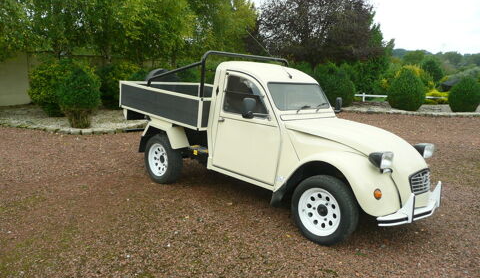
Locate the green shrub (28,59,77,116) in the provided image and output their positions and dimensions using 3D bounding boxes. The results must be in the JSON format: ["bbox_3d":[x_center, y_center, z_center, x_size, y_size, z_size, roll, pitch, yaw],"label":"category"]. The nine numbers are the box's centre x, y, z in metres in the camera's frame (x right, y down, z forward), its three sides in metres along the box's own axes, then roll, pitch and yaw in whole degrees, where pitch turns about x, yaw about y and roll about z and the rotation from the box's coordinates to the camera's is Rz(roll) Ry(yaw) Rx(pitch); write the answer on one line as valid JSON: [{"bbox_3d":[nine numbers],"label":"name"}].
[{"bbox_3d":[-5.716,-1.555,11.900,1.502,1.762,1.502,-2,10,-25],"label":"green shrub"}]

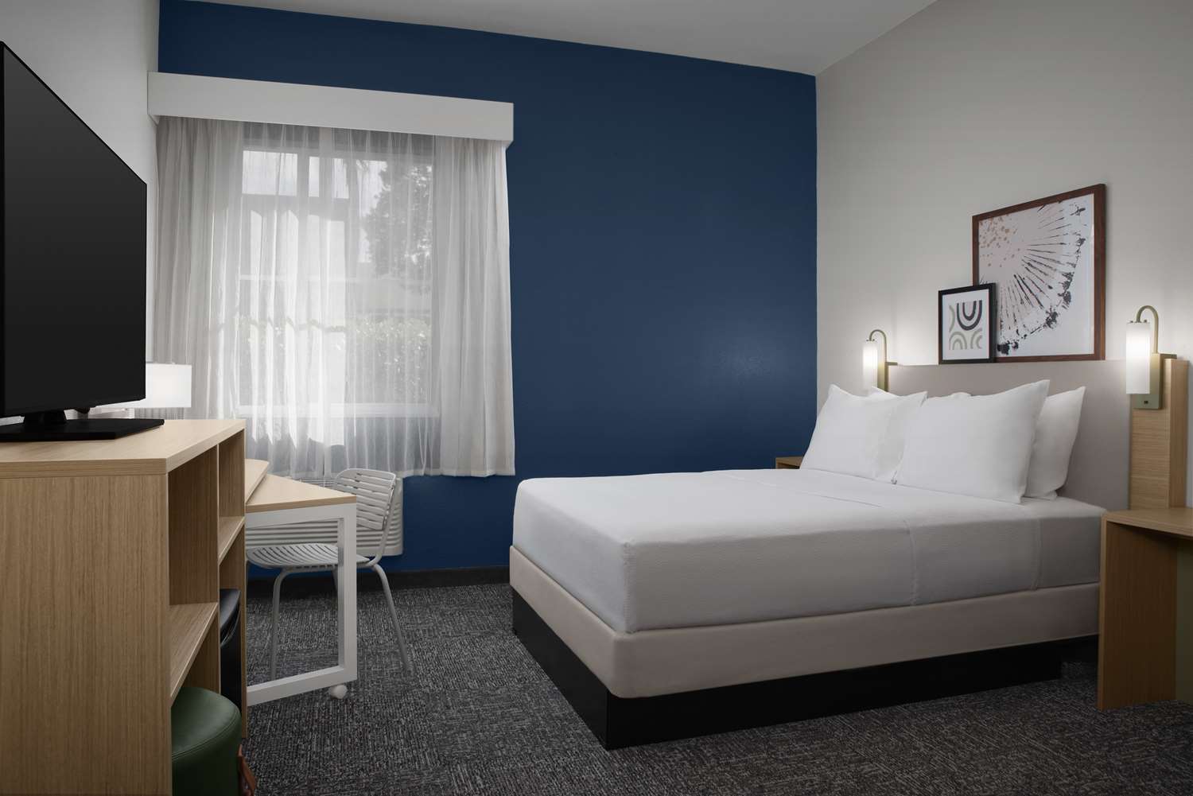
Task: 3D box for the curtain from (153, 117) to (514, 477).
[{"bbox_3d":[-1.270,-0.494,4.068,1.710,1.850,0.140,-1,1,-18],"label":"curtain"}]

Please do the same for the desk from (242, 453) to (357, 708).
[{"bbox_3d":[-1.444,0.695,3.234,0.760,0.760,1.330,-1,1,-25],"label":"desk"}]

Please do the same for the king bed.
[{"bbox_3d":[0.843,0.458,3.377,2.145,1.210,1.440,-1,1,-18],"label":"king bed"}]

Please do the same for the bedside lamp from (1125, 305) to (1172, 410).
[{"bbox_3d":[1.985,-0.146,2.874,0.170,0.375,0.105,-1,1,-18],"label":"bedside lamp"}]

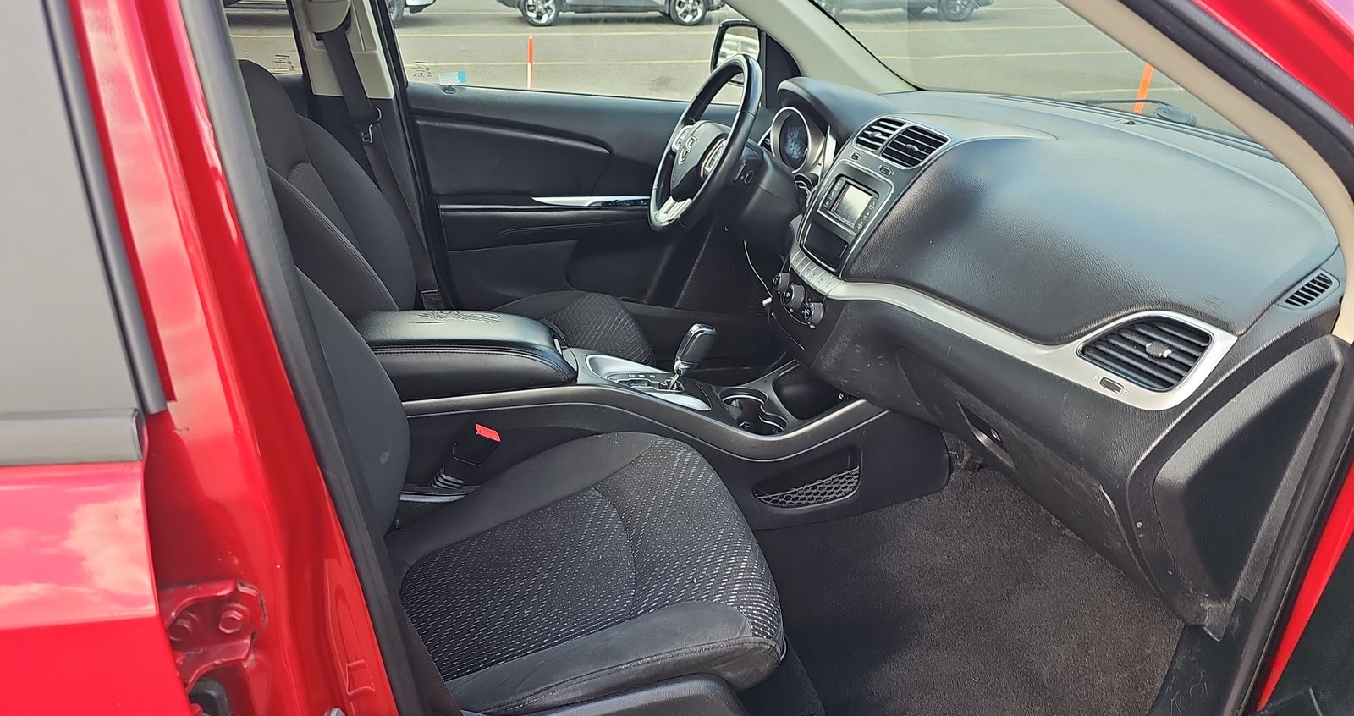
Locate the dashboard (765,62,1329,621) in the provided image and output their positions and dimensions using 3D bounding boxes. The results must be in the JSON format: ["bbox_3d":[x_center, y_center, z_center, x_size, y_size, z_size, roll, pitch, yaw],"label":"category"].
[{"bbox_3d":[0.503,-0.190,1.564,0.640,0.520,1.440,-4,26,-11],"label":"dashboard"}]

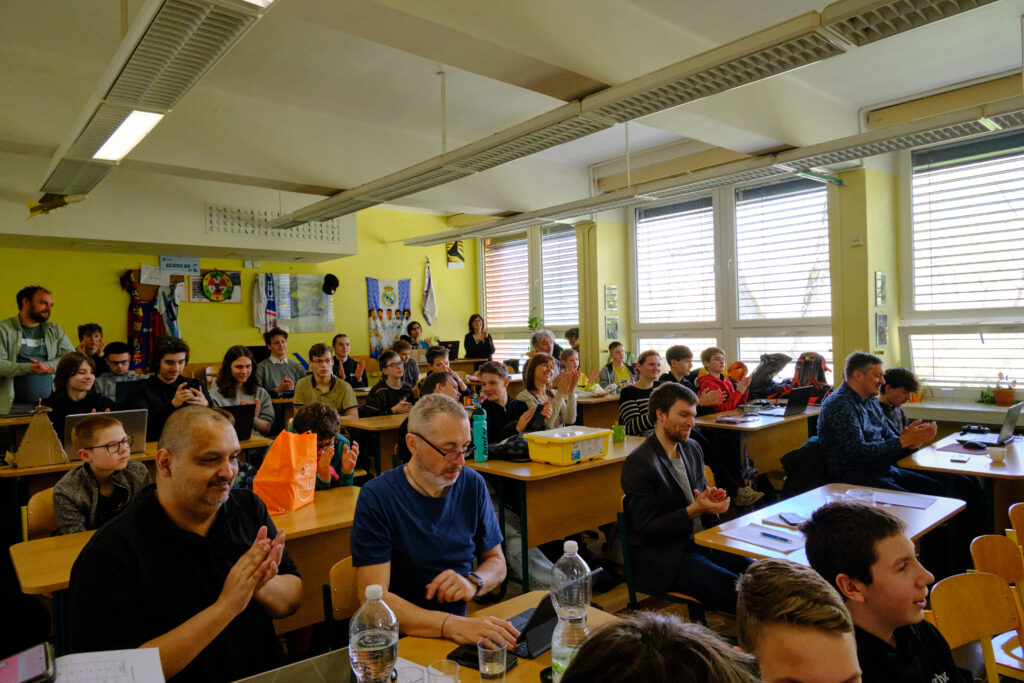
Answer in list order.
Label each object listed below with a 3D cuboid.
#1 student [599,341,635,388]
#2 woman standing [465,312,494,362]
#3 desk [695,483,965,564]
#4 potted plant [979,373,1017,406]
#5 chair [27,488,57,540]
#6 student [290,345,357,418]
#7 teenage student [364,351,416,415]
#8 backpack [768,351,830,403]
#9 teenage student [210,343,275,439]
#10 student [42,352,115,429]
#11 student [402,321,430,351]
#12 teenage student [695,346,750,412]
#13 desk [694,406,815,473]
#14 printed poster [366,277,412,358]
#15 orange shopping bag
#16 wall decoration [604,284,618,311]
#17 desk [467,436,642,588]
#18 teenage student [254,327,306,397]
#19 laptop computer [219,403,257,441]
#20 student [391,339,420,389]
[{"bbox_3d":[1.116,0.615,6.701,0.470,1.240,0.650,-2,0,-42],"label":"student"},{"bbox_3d":[-0.457,0.396,9.081,0.480,1.570,0.400,-2,0,-36],"label":"woman standing"},{"bbox_3d":[1.401,1.125,2.753,1.280,0.760,0.610,-2,0,-42],"label":"desk"},{"bbox_3d":[3.635,0.349,4.885,0.280,0.260,0.250,-2,1,-41],"label":"potted plant"},{"bbox_3d":[-1.726,1.038,2.709,0.420,0.830,0.480,-2,0,-42],"label":"chair"},{"bbox_3d":[-1.300,0.666,4.746,0.500,1.321,0.700,-2,0,-37],"label":"student"},{"bbox_3d":[-0.862,0.692,5.134,0.700,1.244,0.480,-1,0,40],"label":"teenage student"},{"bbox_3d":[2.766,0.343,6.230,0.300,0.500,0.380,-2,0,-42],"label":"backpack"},{"bbox_3d":[-1.738,0.682,4.299,0.460,1.290,0.660,-2,0,-37],"label":"teenage student"},{"bbox_3d":[-2.437,0.712,3.738,0.470,1.298,0.700,-2,0,-42],"label":"student"},{"bbox_3d":[-1.225,0.489,8.397,0.480,1.500,0.400,-2,0,-42],"label":"student"},{"bbox_3d":[1.732,0.684,5.449,0.720,1.270,0.500,-1,1,40],"label":"teenage student"},{"bbox_3d":[1.891,0.971,5.073,1.280,0.760,0.610,-2,0,-42],"label":"desk"},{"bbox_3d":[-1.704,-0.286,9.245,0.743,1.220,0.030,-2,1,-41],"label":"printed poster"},{"bbox_3d":[-0.938,0.526,2.693,0.190,0.300,0.180,-1,1,8],"label":"orange shopping bag"},{"bbox_3d":[1.237,-0.536,8.046,0.220,0.300,0.020,-2,1,-41],"label":"wall decoration"},{"bbox_3d":[0.393,1.004,3.704,1.290,0.750,0.590,-2,1,-41],"label":"desk"},{"bbox_3d":[-2.042,0.548,5.825,0.470,1.330,0.660,-2,0,-39],"label":"teenage student"},{"bbox_3d":[-1.721,0.490,3.816,0.340,0.200,0.310,-2,1,-41],"label":"laptop computer"},{"bbox_3d":[-1.067,0.580,7.012,0.460,1.230,0.700,-2,0,-42],"label":"student"}]

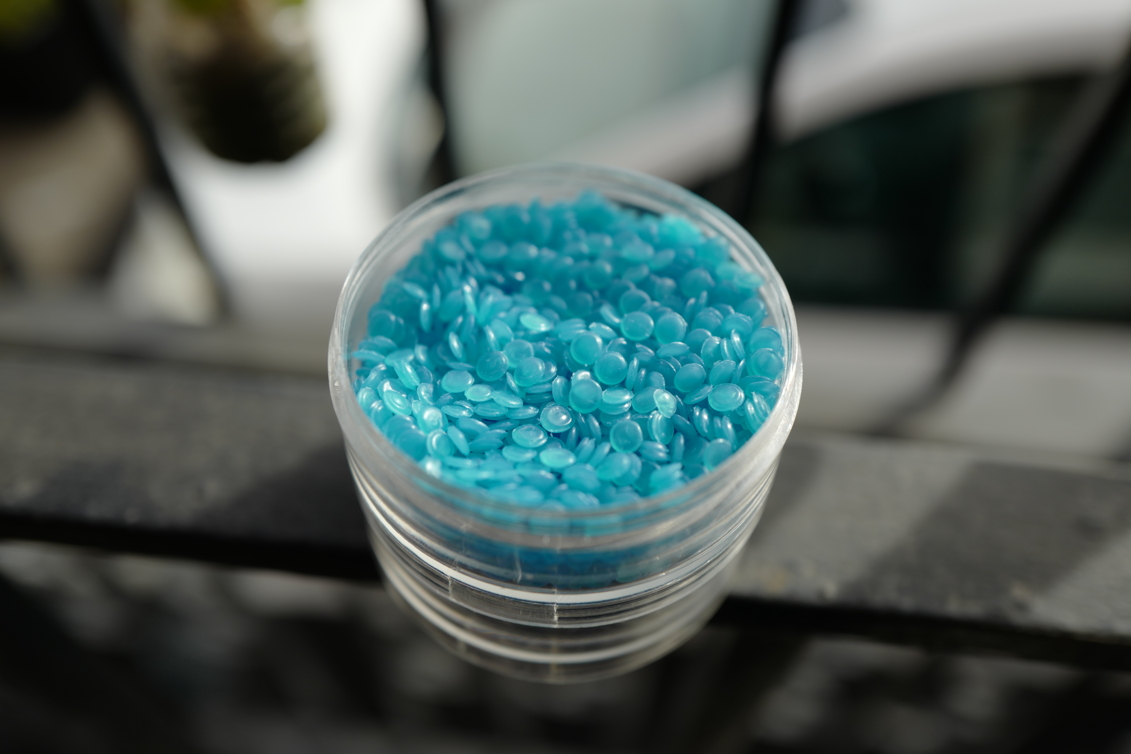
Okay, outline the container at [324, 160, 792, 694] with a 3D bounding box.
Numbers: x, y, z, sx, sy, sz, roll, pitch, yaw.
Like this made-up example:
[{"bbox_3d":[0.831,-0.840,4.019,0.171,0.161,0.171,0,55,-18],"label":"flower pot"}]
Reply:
[{"bbox_3d":[0.000,0.005,0.131,0.063,0.046,0.063,1,51,0],"label":"container"}]

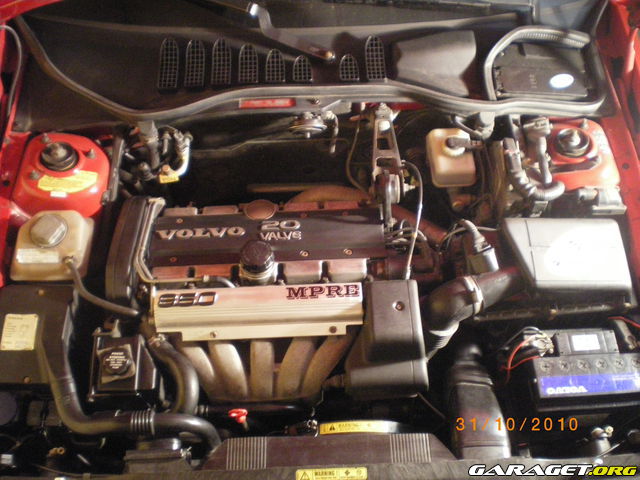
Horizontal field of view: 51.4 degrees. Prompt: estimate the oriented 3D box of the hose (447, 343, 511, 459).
[{"bbox_3d":[0.315,0.319,1.330,0.105,0.120,0.240,-2,50,-1],"label":"hose"}]

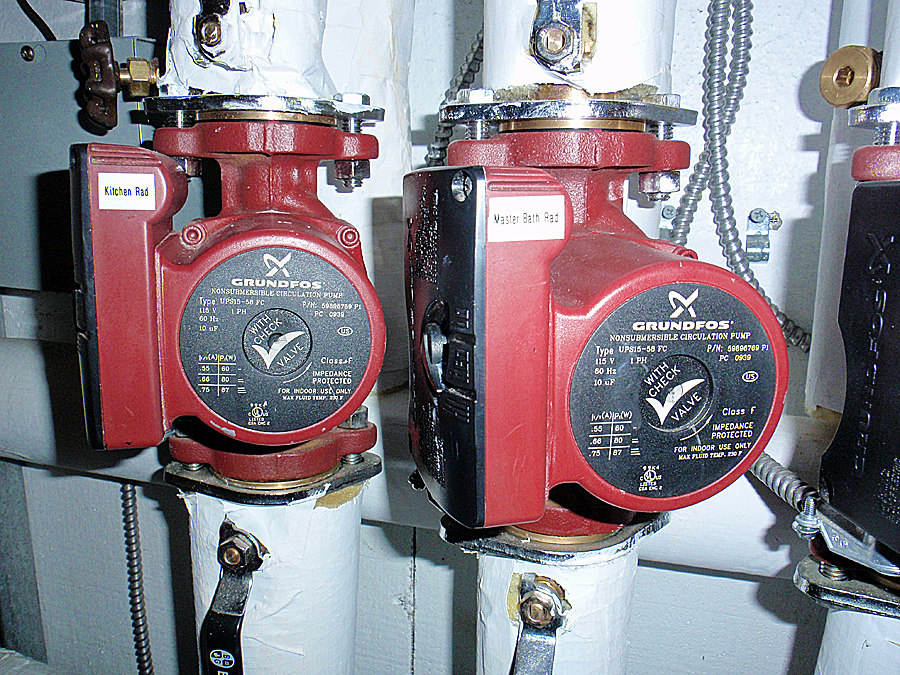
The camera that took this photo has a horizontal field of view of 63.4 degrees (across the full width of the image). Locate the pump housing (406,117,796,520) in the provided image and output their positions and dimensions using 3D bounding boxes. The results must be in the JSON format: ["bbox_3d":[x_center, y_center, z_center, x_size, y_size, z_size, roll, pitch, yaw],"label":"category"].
[{"bbox_3d":[0.048,0.003,0.288,0.122,0.165,0.134,-2,12,-10],"label":"pump housing"}]

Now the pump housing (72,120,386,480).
[{"bbox_3d":[-0.089,-0.012,0.329,0.122,0.165,0.134,-1,11,-14],"label":"pump housing"}]

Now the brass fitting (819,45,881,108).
[{"bbox_3d":[0.164,-0.105,0.294,0.015,0.023,0.023,-4,12,-22],"label":"brass fitting"}]

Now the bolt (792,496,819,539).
[{"bbox_3d":[0.135,0.068,0.275,0.010,0.017,0.010,4,12,17],"label":"bolt"}]

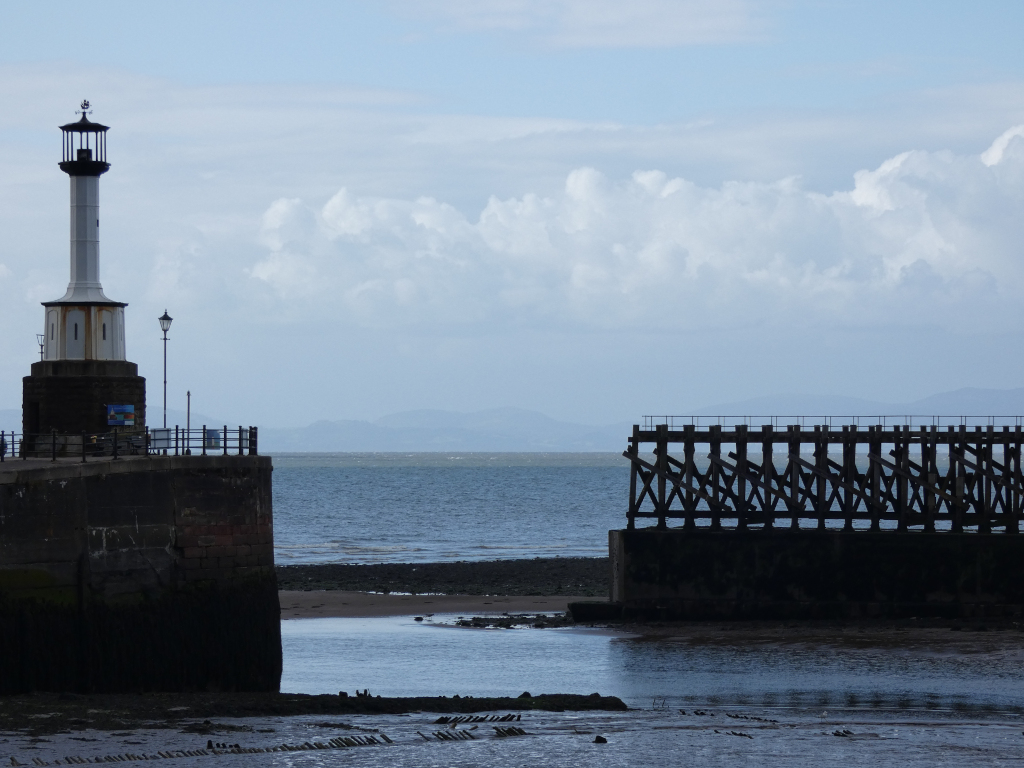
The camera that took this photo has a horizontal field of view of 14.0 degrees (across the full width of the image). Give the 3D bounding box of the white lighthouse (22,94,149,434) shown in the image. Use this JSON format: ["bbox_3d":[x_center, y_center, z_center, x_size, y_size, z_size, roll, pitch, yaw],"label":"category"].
[{"bbox_3d":[-18.333,-4.506,179.000,5.100,15.300,5.100,1,-1,-32],"label":"white lighthouse"}]

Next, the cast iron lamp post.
[{"bbox_3d":[-14.455,-0.054,174.000,0.550,6.080,0.550,0,-1,0],"label":"cast iron lamp post"}]

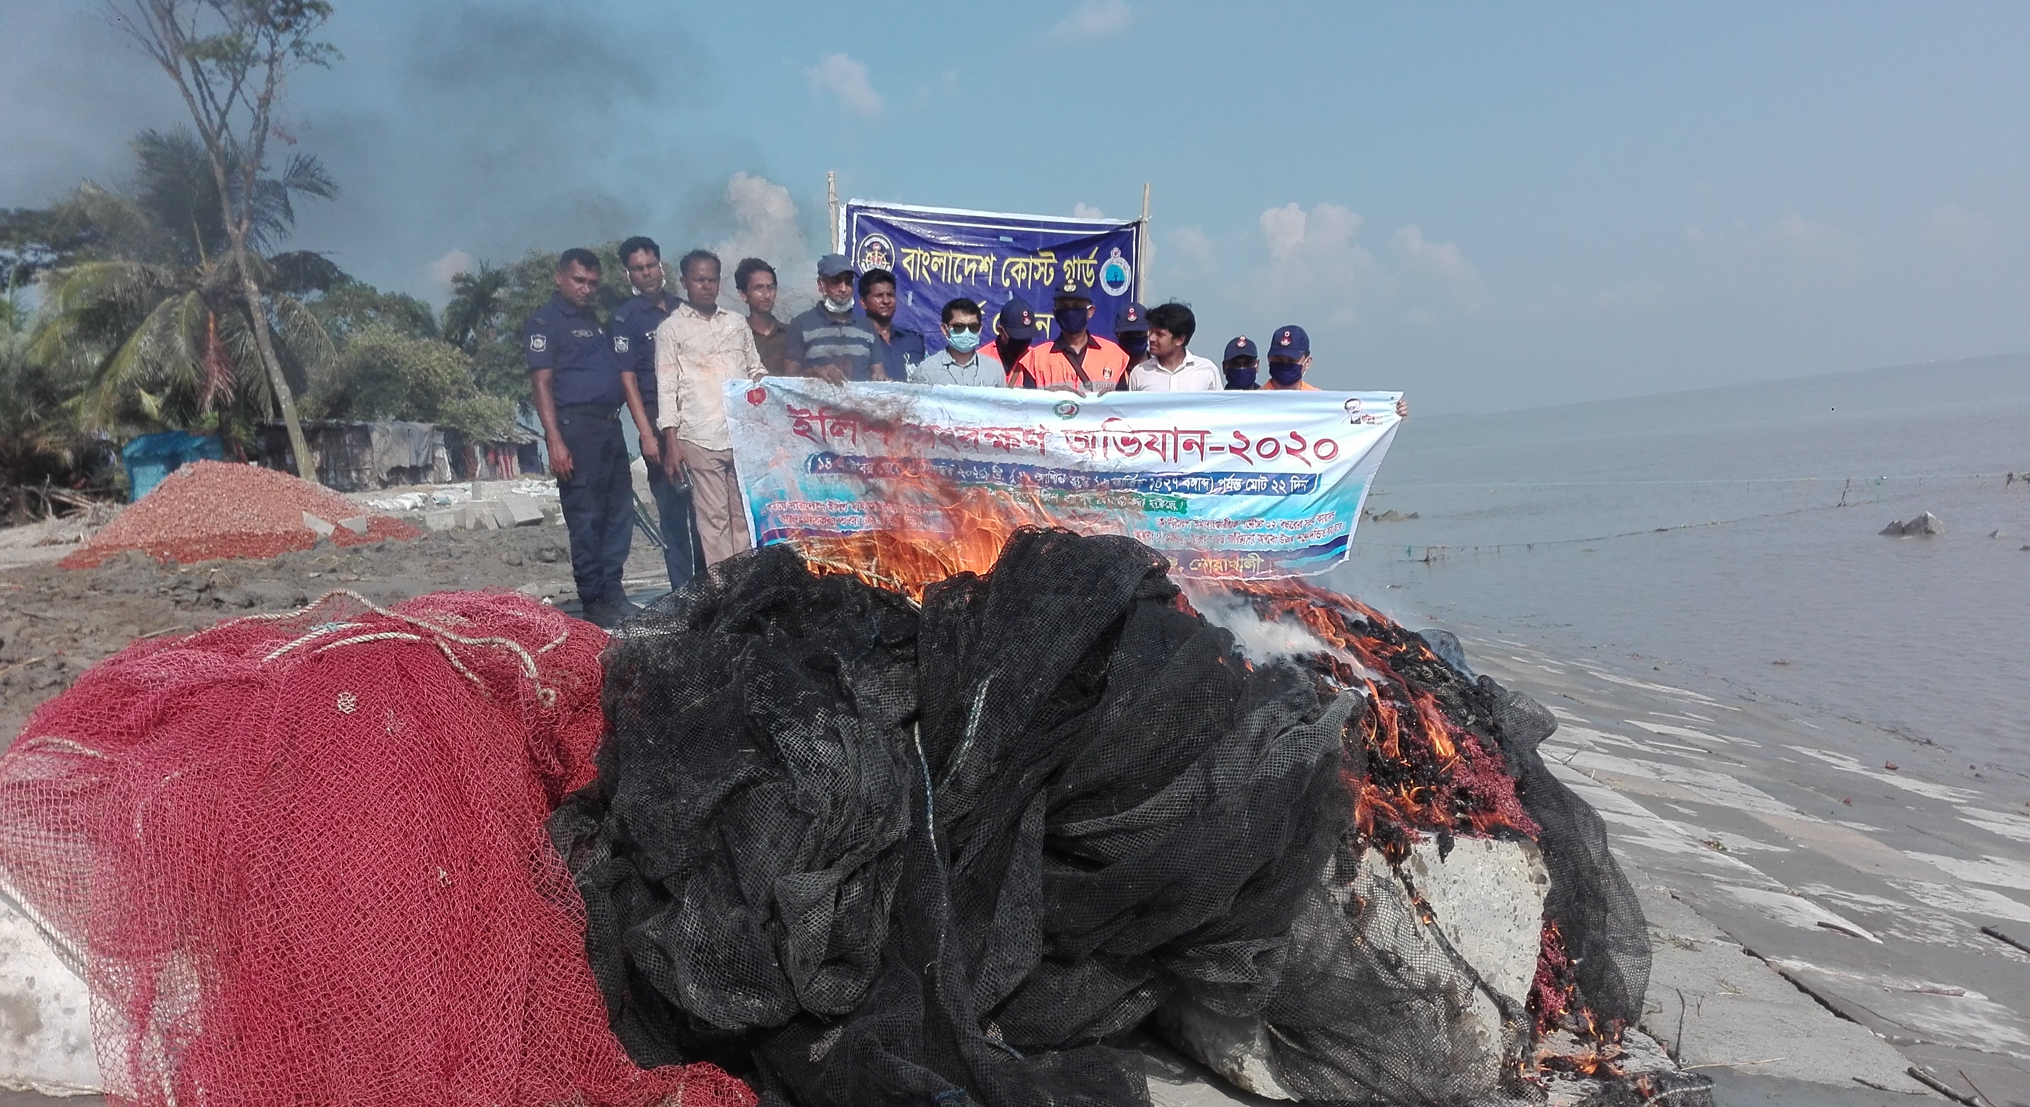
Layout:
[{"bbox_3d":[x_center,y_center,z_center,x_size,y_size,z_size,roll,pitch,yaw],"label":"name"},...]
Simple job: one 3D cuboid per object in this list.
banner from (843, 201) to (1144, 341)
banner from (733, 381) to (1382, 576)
[{"bbox_3d":[-0.112,-1.421,8.950,1.900,1.050,0.100,-3,4,-30],"label":"banner"},{"bbox_3d":[0.220,-0.328,7.200,3.080,0.920,0.150,0,3,0],"label":"banner"}]

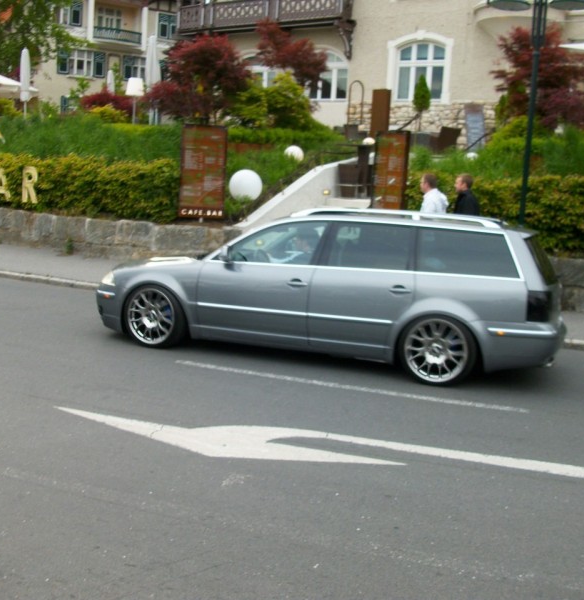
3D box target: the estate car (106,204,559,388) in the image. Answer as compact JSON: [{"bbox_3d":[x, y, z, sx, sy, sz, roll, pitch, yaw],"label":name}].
[{"bbox_3d":[0.307,-0.182,7.730,4.680,1.430,1.790,6,8,19],"label":"estate car"}]

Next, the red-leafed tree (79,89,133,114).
[{"bbox_3d":[-5.650,-5.717,24.094,1.700,1.500,1.600,5,7,15],"label":"red-leafed tree"}]

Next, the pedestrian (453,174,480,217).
[{"bbox_3d":[2.282,-0.788,10.512,0.420,1.790,0.500,6,8,18],"label":"pedestrian"}]

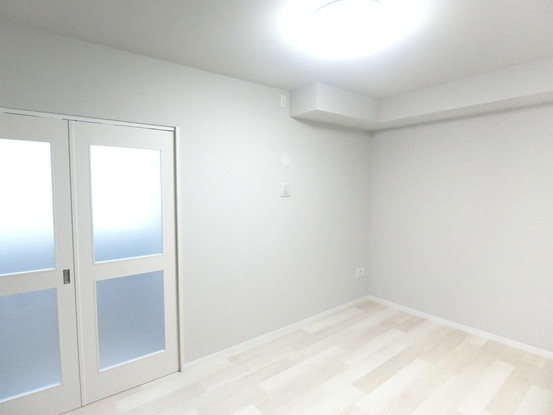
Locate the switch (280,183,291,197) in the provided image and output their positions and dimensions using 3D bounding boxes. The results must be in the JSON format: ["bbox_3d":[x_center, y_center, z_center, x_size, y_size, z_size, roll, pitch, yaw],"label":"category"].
[{"bbox_3d":[0.092,-0.172,2.990,0.120,0.124,0.016,-3,5,-37],"label":"switch"}]

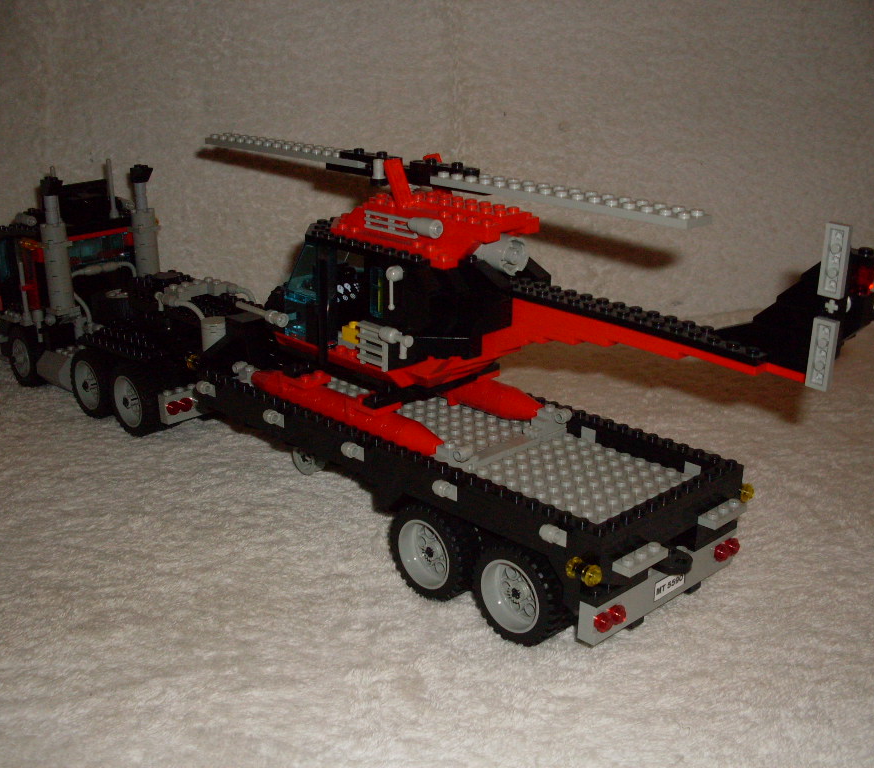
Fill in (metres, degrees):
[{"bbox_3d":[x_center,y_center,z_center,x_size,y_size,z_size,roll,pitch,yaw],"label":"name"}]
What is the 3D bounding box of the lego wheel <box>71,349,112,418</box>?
[{"bbox_3d":[-0.204,0.000,0.676,0.042,0.042,0.016,17,25,40],"label":"lego wheel"}]

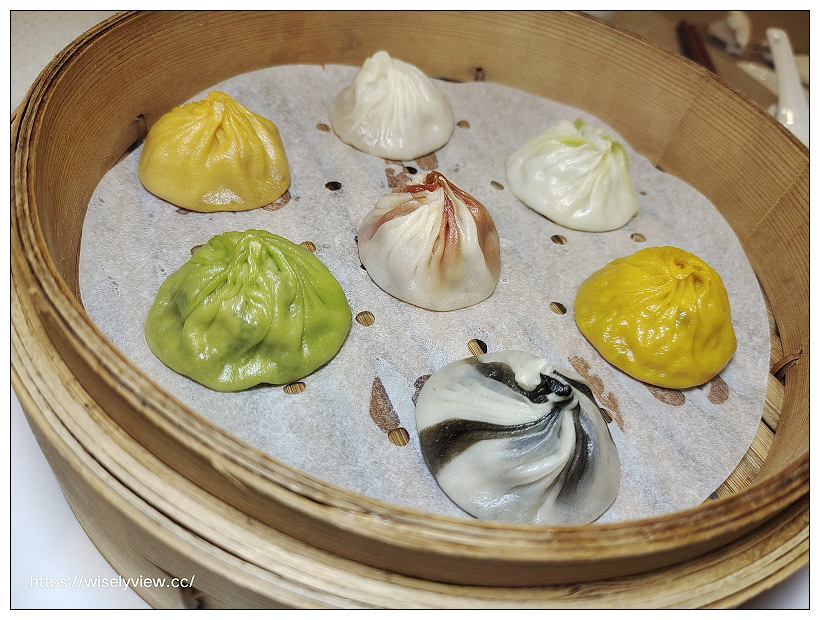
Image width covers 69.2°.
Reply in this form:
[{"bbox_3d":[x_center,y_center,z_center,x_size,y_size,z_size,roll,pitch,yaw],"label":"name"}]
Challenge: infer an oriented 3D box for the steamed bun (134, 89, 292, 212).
[{"bbox_3d":[-0.065,-0.057,0.196,0.049,0.029,0.045,6,49,-7],"label":"steamed bun"}]

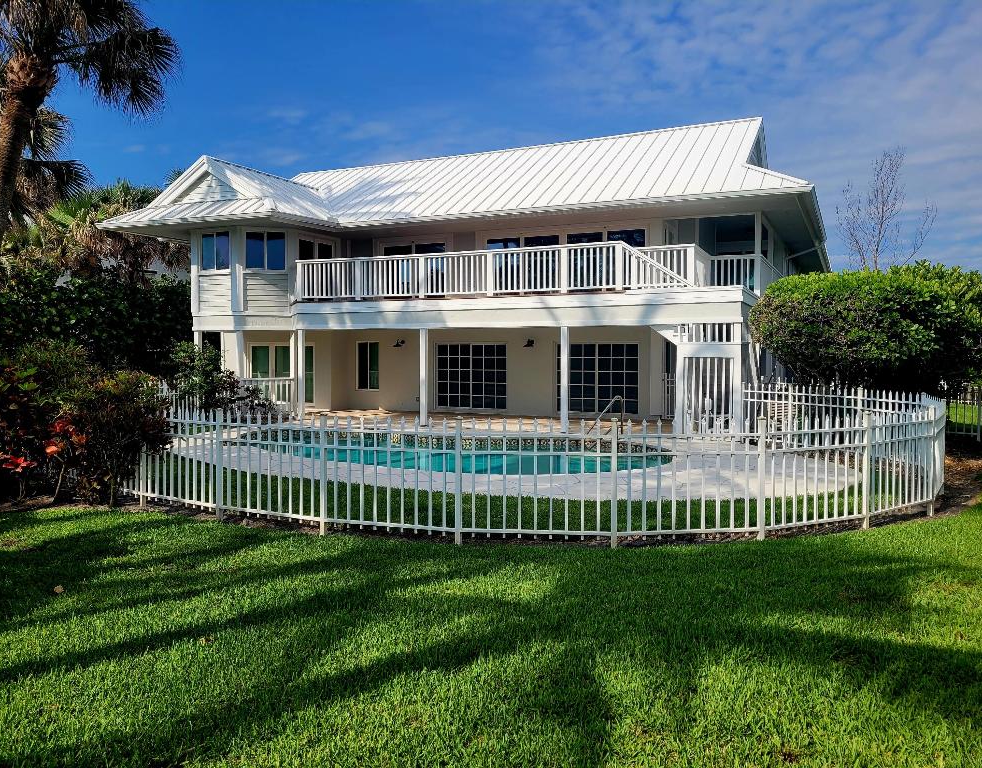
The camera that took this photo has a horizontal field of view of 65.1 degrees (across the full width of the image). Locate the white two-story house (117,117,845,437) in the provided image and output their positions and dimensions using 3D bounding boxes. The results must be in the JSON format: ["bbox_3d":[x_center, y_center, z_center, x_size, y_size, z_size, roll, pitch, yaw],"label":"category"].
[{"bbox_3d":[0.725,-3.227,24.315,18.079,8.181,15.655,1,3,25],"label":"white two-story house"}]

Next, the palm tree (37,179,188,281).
[{"bbox_3d":[-12.265,-2.896,24.891,4.300,7.425,4.200,0,3,0],"label":"palm tree"}]

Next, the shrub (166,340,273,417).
[{"bbox_3d":[-6.618,0.032,18.823,2.500,2.092,2.200,0,3,0],"label":"shrub"}]

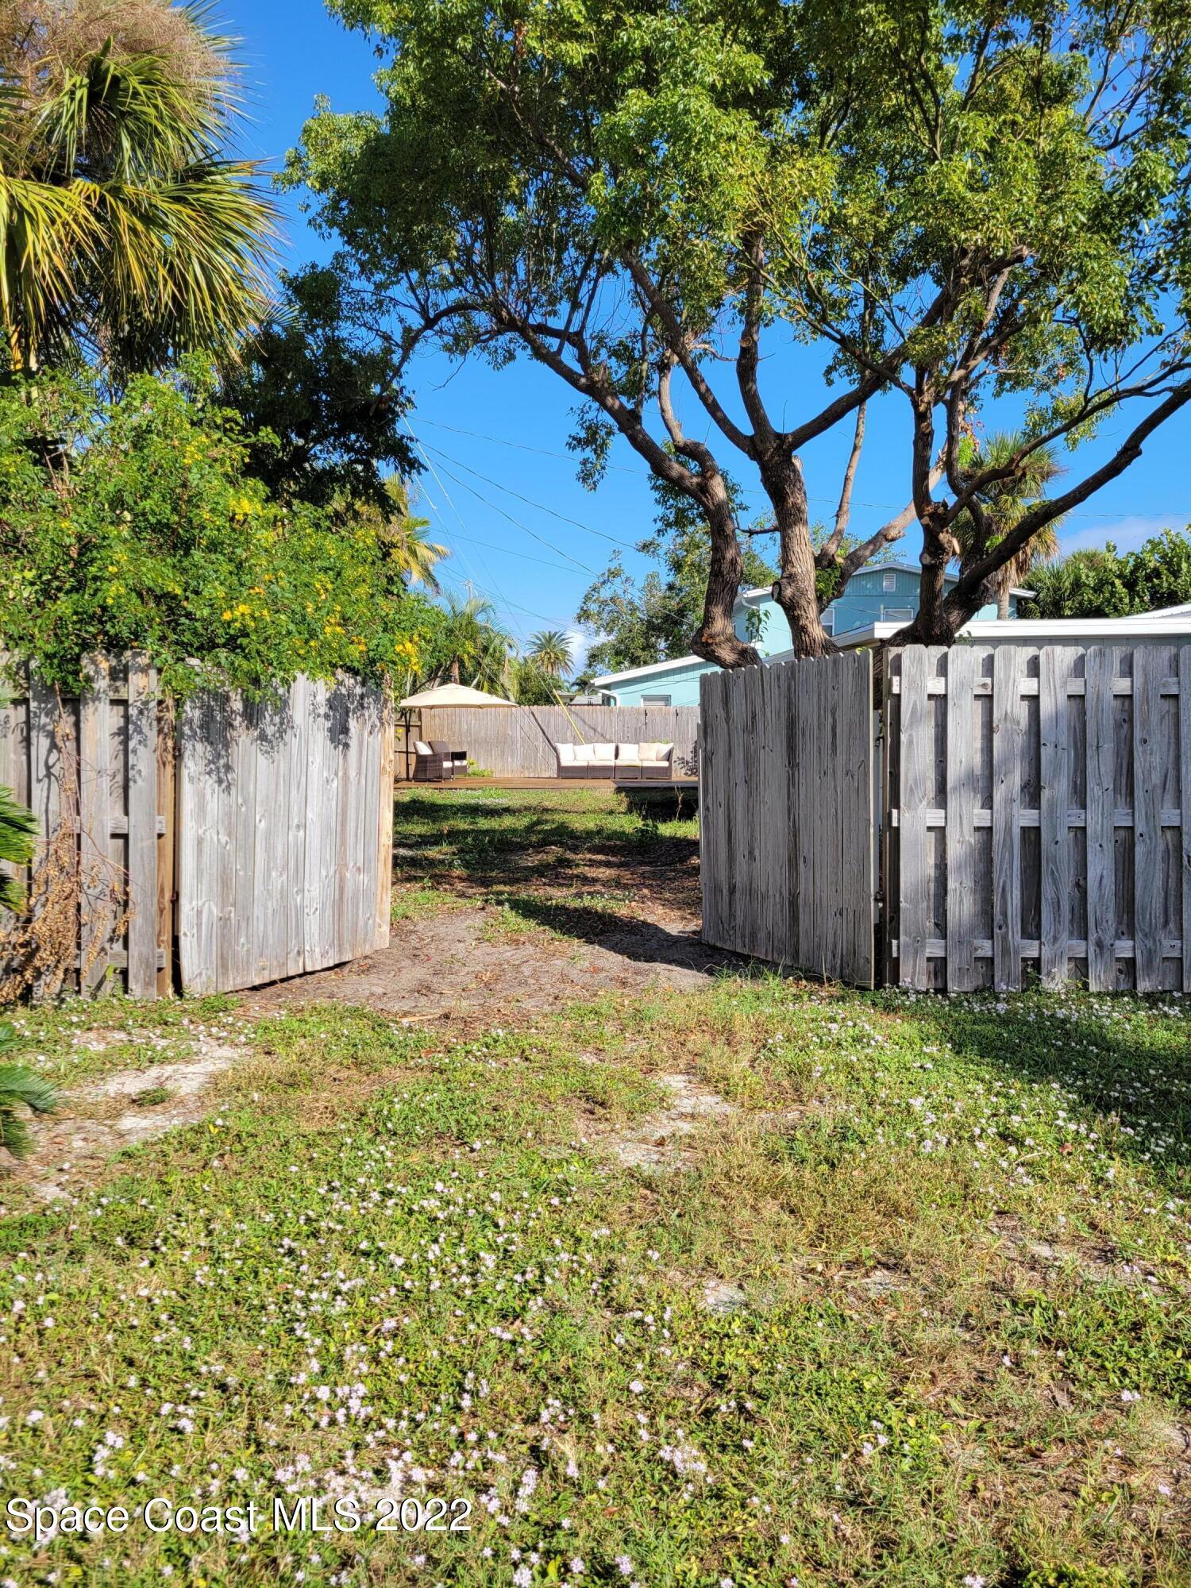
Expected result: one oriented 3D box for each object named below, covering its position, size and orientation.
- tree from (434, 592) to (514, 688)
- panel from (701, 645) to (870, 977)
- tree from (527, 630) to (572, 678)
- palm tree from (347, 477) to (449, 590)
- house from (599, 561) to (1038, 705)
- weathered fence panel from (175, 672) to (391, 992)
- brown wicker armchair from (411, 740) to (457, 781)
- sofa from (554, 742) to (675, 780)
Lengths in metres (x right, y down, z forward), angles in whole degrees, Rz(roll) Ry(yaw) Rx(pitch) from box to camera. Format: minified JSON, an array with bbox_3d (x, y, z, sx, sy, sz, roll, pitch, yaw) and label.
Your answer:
[{"bbox_3d":[-4.300,-4.000,42.000,3.000,6.100,3.000,0,3,0],"label":"tree"},{"bbox_3d":[1.123,0.114,7.258,0.080,1.830,1.830,-1,4,-25],"label":"panel"},{"bbox_3d":[-3.270,-7.400,85.000,3.300,8.300,3.300,0,3,0],"label":"tree"},{"bbox_3d":[-4.500,-3.550,27.000,2.500,6.900,2.500,0,3,0],"label":"palm tree"},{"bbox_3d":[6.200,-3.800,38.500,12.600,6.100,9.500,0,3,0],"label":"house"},{"bbox_3d":[-1.818,0.140,7.239,0.080,1.830,1.830,2,4,28],"label":"weathered fence panel"},{"bbox_3d":[-3.560,-0.720,26.300,0.780,0.830,0.780,1,3,12],"label":"brown wicker armchair"},{"bbox_3d":[0.460,-0.750,27.600,2.680,0.800,0.780,0,3,0],"label":"sofa"}]

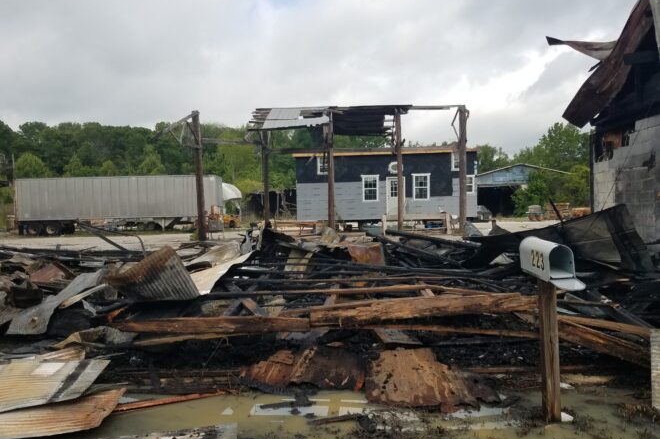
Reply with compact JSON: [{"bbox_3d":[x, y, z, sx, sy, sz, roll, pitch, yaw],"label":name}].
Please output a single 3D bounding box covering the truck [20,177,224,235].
[{"bbox_3d":[-15.232,-0.989,36.450,14.200,4.000,2.550,-1,1,0],"label":"truck"}]

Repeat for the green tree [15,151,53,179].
[{"bbox_3d":[-30.505,-2.912,51.000,4.200,7.700,4.200,-1,1,0],"label":"green tree"}]

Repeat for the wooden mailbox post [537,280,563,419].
[{"bbox_3d":[1.477,0.881,3.320,0.094,0.960,0.094,-3,1,6],"label":"wooden mailbox post"}]

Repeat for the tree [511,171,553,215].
[{"bbox_3d":[22.357,-2.918,55.000,4.600,5.000,4.400,-1,1,0],"label":"tree"}]

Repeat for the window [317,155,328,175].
[{"bbox_3d":[-0.344,-3.131,28.900,0.760,1.080,0.120,-1,1,4],"label":"window"}]

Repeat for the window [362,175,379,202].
[{"bbox_3d":[2.362,-1.795,28.700,0.970,1.550,0.120,-1,1,4],"label":"window"}]

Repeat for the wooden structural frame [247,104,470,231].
[{"bbox_3d":[1.404,-2.285,24.000,10.600,6.350,4.600,-1,1,0],"label":"wooden structural frame"}]

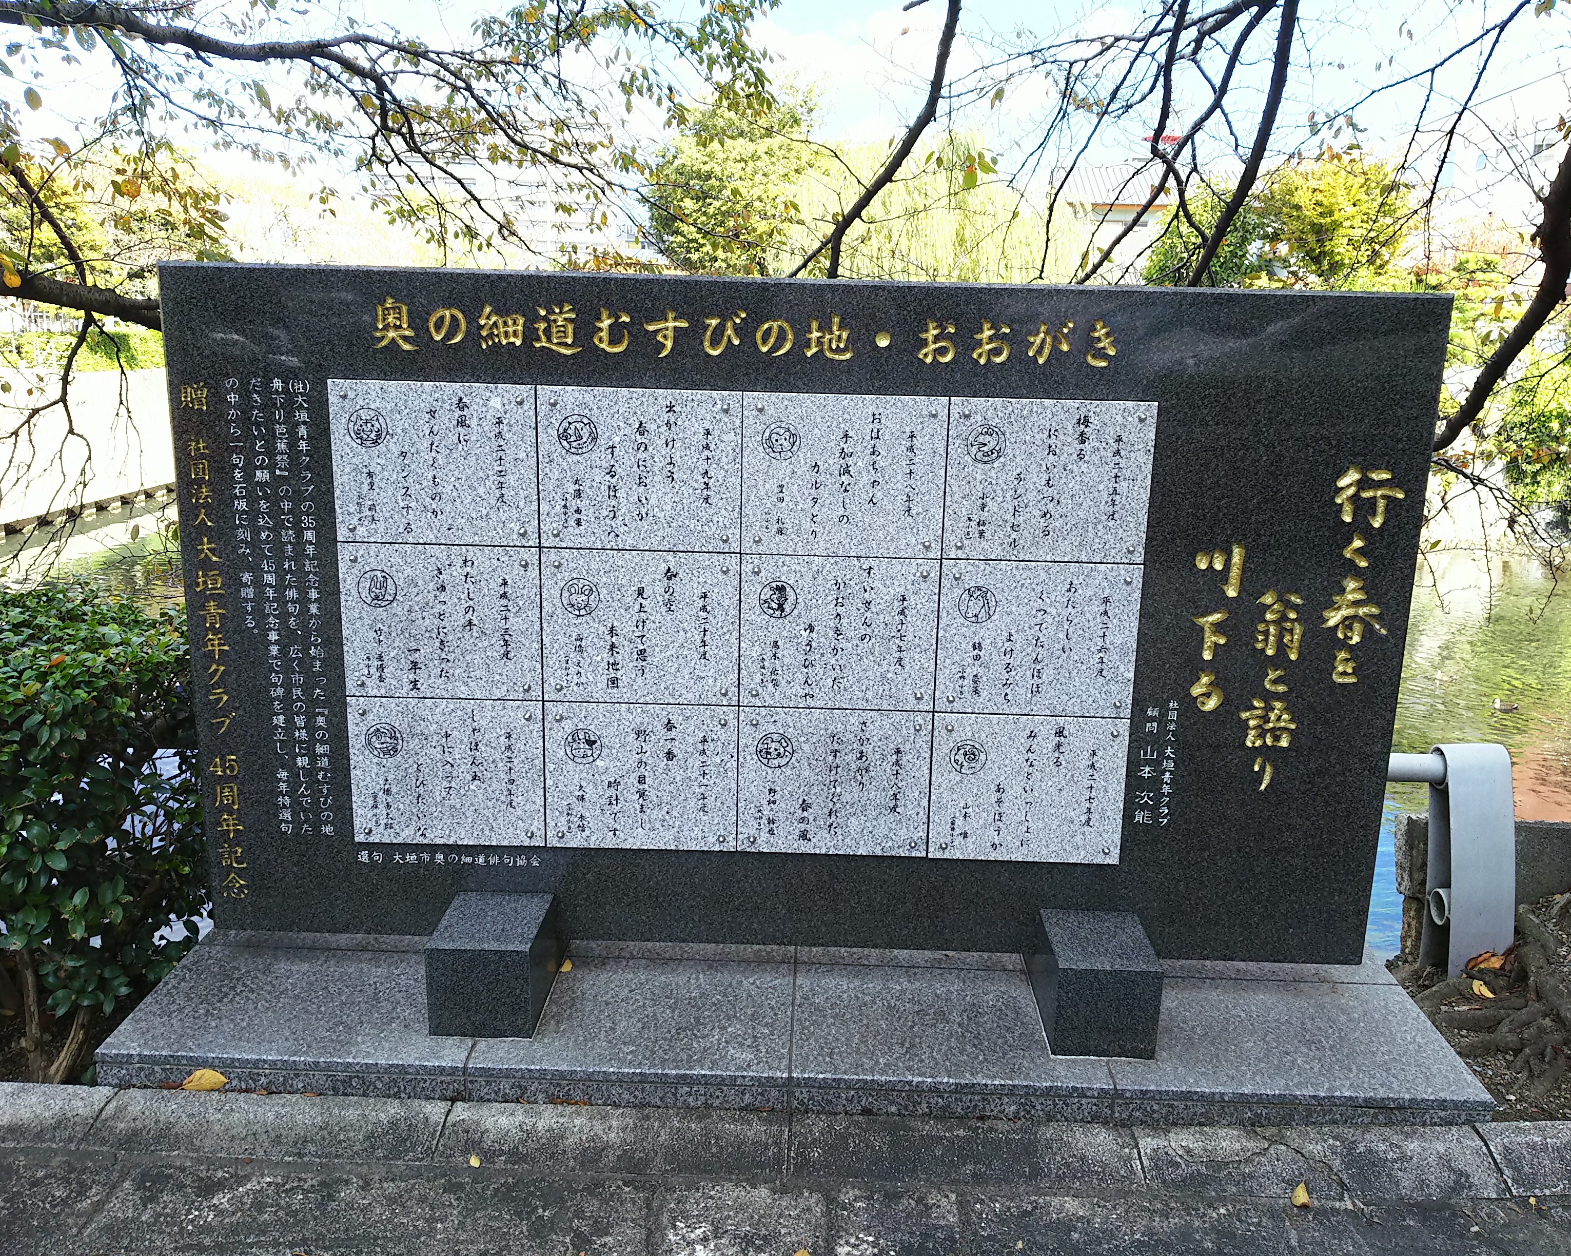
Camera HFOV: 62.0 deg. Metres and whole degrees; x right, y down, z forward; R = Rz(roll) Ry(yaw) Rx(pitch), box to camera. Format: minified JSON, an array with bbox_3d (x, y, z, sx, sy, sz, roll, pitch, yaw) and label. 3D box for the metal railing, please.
[{"bbox_3d":[1.375,0.484,2.724,0.241,0.483,0.132,2,13,1],"label":"metal railing"}]

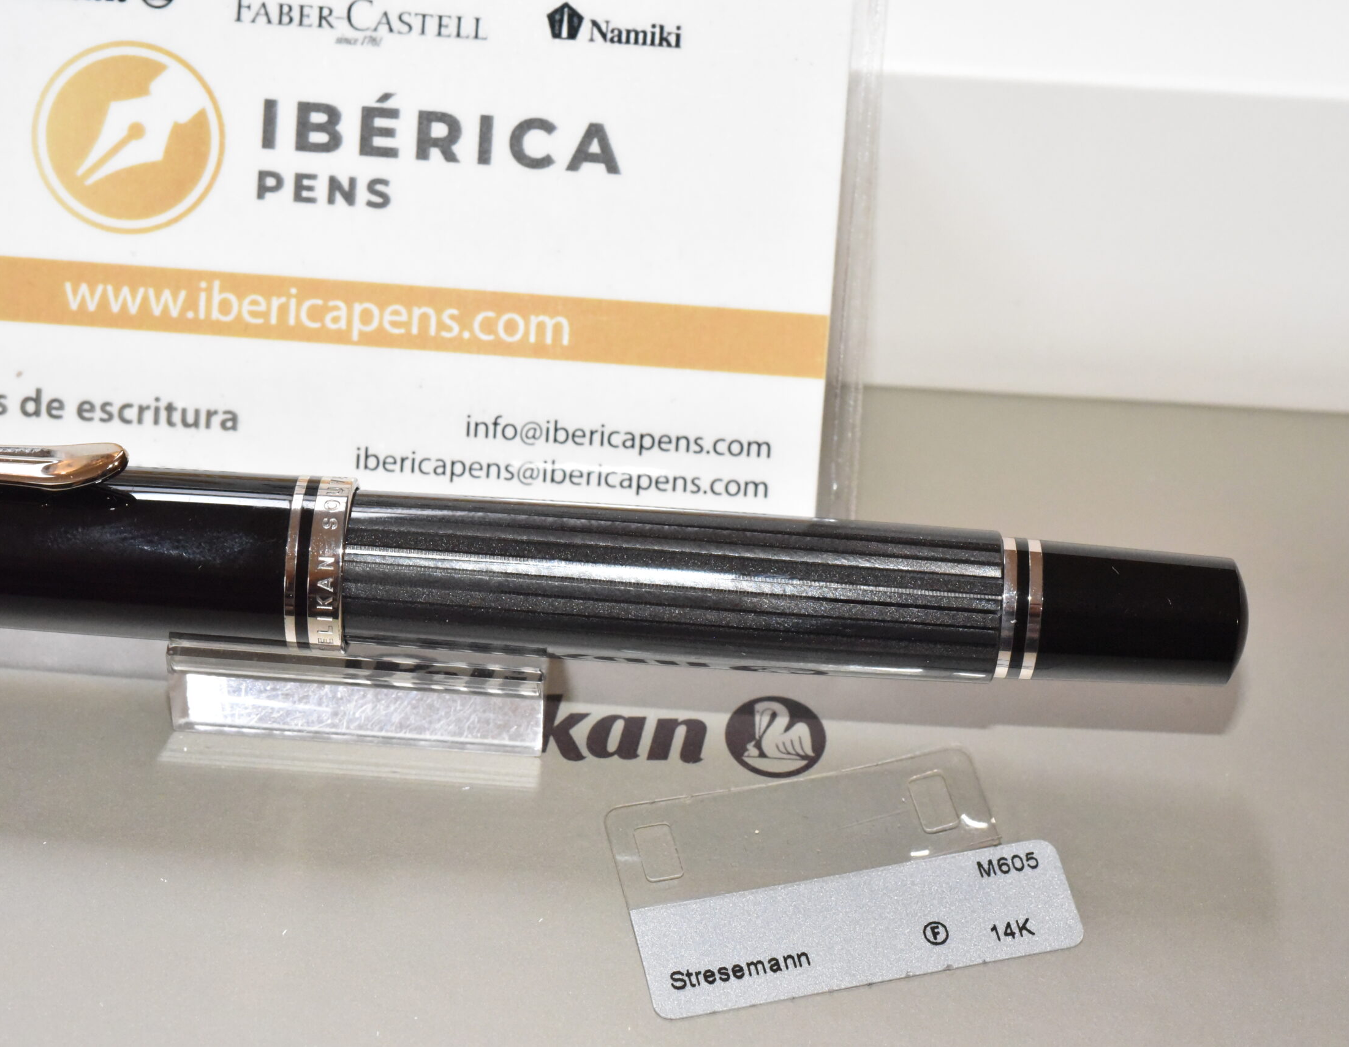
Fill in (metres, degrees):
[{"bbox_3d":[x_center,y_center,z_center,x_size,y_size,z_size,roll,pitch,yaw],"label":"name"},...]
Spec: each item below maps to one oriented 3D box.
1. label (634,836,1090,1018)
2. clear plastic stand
[{"bbox_3d":[0.014,0.031,0.199,0.034,0.001,0.010,-9,51,-10],"label":"label"},{"bbox_3d":[-0.025,0.008,0.211,0.030,0.008,0.018,4,50,0],"label":"clear plastic stand"}]

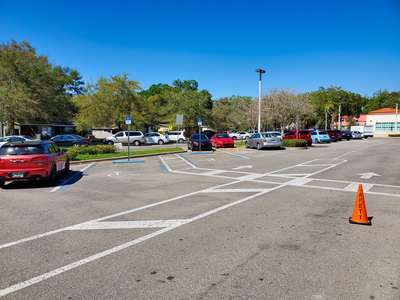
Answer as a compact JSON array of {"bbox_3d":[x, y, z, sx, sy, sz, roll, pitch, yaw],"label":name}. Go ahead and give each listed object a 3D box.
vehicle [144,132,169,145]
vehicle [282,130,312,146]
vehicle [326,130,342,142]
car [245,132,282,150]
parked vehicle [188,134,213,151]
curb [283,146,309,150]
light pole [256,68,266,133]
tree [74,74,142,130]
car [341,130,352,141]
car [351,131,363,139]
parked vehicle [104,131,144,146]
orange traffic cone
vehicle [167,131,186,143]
[{"bbox_3d":[-6.300,-1.366,38.586,4.600,1.480,1.800,-1,3,-9],"label":"vehicle"},{"bbox_3d":[10.700,-1.273,33.785,1.950,1.750,4.800,0,4,-4],"label":"vehicle"},{"bbox_3d":[20.900,-2.081,48.962,1.870,1.700,4.600,-1,3,-10],"label":"vehicle"},{"bbox_3d":[6.100,-0.815,29.202,1.800,1.470,4.650,-1,3,-10],"label":"car"},{"bbox_3d":[-0.050,-0.779,28.005,1.820,1.470,4.500,0,4,-6],"label":"parked vehicle"},{"bbox_3d":[9.600,-0.242,30.041,2.700,0.150,0.600,-2,4,-30],"label":"curb"},{"bbox_3d":[7.200,-4.990,35.270,1.200,9.100,0.700,0,3,0],"label":"light pole"},{"bbox_3d":[-13.900,-5.792,44.739,9.400,9.600,8.800,0,3,0],"label":"tree"},{"bbox_3d":[26.900,-2.647,57.446,1.880,1.600,4.700,0,4,-8],"label":"car"},{"bbox_3d":[33.000,-3.136,65.431,1.850,1.600,4.600,0,4,-8],"label":"car"},{"bbox_3d":[-9.250,-1.396,36.781,4.950,1.750,1.950,-1,3,-9],"label":"parked vehicle"},{"bbox_3d":[2.940,0.976,5.490,0.370,0.720,0.370,1,4,18],"label":"orange traffic cone"},{"bbox_3d":[-4.200,-1.772,42.970,4.650,1.780,1.870,-1,3,-9],"label":"vehicle"}]

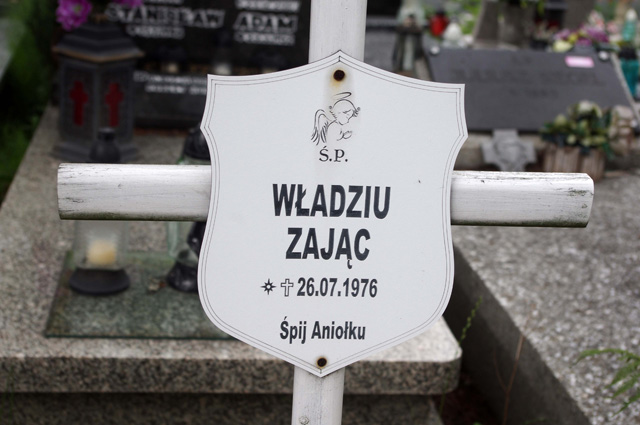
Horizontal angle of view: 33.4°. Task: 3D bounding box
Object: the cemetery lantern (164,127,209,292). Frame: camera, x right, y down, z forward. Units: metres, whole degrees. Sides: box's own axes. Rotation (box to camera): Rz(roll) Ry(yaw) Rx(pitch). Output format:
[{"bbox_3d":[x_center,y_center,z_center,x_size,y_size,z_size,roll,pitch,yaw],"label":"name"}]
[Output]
[{"bbox_3d":[-0.266,-0.009,2.281,0.113,0.341,0.113,2,18,-9],"label":"cemetery lantern"}]

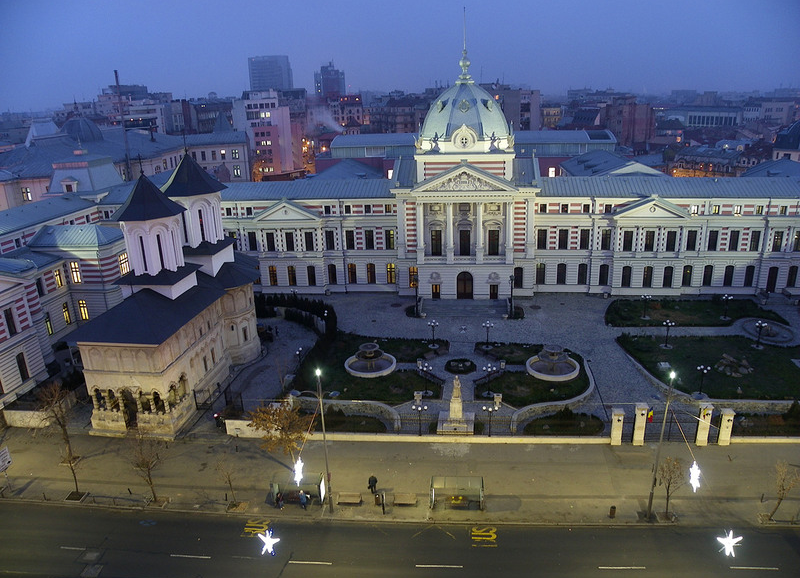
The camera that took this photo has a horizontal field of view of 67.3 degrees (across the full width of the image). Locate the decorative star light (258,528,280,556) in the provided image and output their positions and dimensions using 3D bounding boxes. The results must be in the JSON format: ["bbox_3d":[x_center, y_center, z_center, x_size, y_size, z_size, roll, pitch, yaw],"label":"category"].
[{"bbox_3d":[-6.930,13.435,31.910,1.200,1.350,0.800,0,19,5],"label":"decorative star light"}]

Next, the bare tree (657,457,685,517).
[{"bbox_3d":[19.583,14.186,43.062,1.818,5.151,1.818,0,19,5],"label":"bare tree"}]

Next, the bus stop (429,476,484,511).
[{"bbox_3d":[4.434,15.819,46.527,4.200,2.400,1.700,0,19,5],"label":"bus stop"}]

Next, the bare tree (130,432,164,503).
[{"bbox_3d":[-19.275,13.684,46.235,2.525,6.262,2.424,0,19,5],"label":"bare tree"}]

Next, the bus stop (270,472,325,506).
[{"bbox_3d":[-7.734,15.404,46.030,4.090,2.475,1.717,0,19,5],"label":"bus stop"}]

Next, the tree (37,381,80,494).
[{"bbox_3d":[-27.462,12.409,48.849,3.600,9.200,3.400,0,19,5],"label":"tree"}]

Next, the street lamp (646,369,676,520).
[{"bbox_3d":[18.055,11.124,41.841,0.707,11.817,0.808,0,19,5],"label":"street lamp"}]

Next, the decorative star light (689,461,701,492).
[{"bbox_3d":[17.438,11.150,35.643,0.707,1.717,0.505,0,19,5],"label":"decorative star light"}]

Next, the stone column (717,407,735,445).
[{"bbox_3d":[28.989,12.347,53.593,1.100,3.190,1.100,0,19,5],"label":"stone column"}]

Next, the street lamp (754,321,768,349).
[{"bbox_3d":[44.009,5.556,73.463,1.400,3.200,1.400,0,18,6],"label":"street lamp"}]

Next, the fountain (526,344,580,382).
[{"bbox_3d":[17.315,7.784,67.431,6.000,2.700,6.000,0,19,5],"label":"fountain"}]

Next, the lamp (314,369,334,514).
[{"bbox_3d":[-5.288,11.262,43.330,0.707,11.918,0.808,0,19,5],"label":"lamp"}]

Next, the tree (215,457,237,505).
[{"bbox_3d":[-13.437,15.112,47.457,1.600,4.100,1.600,0,19,5],"label":"tree"}]

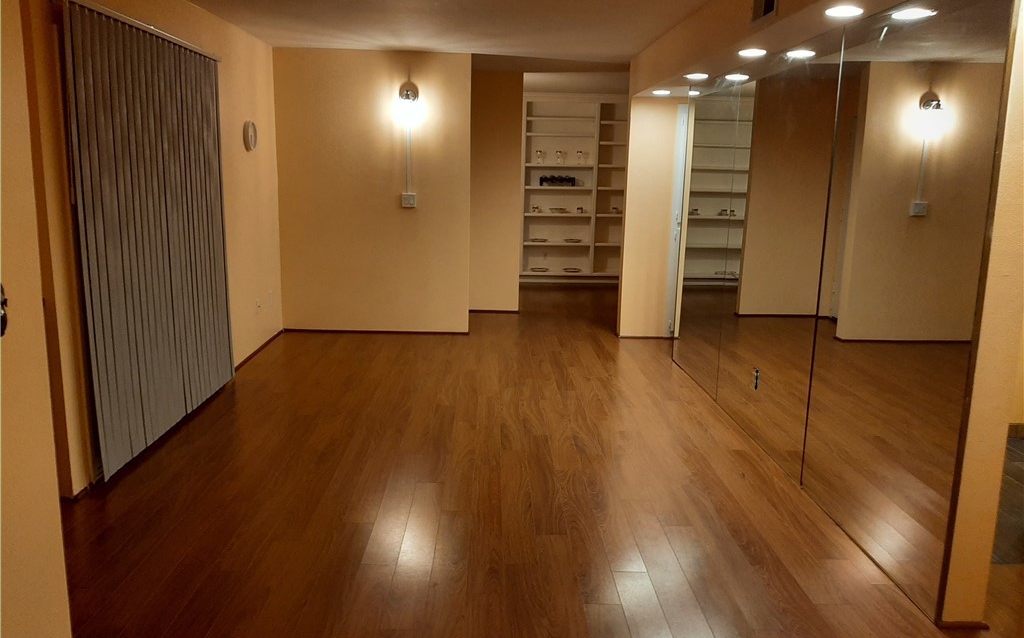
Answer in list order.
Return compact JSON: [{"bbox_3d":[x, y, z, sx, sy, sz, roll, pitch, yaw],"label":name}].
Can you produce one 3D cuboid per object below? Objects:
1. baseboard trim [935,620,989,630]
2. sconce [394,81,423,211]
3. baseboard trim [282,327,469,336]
[{"bbox_3d":[1.519,1.030,2.591,0.170,0.022,0.020,1,11,-2],"label":"baseboard trim"},{"bbox_3d":[-0.873,-1.490,6.559,0.220,1.070,0.170,1,11,-2],"label":"sconce"},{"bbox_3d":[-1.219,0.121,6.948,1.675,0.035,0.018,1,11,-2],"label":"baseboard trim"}]

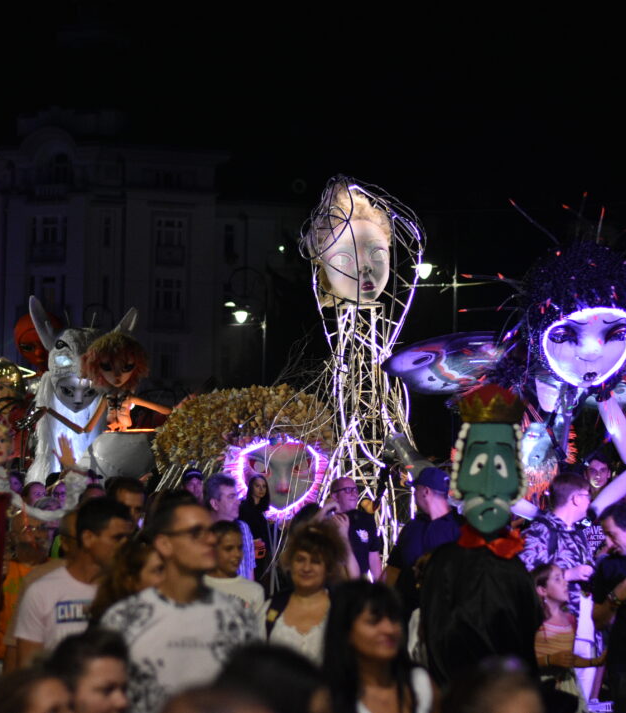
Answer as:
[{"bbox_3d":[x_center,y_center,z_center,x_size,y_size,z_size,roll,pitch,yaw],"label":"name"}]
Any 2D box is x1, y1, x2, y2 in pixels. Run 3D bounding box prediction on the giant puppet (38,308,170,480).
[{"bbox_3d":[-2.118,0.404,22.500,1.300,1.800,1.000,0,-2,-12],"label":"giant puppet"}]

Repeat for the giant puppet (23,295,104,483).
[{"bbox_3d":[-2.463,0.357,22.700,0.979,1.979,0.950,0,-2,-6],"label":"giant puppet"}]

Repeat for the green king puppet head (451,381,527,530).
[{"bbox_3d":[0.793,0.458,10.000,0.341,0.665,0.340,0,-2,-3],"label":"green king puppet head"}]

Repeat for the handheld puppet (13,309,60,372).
[{"bbox_3d":[-3.058,-0.167,24.800,0.557,0.691,0.550,0,-2,-9],"label":"handheld puppet"}]

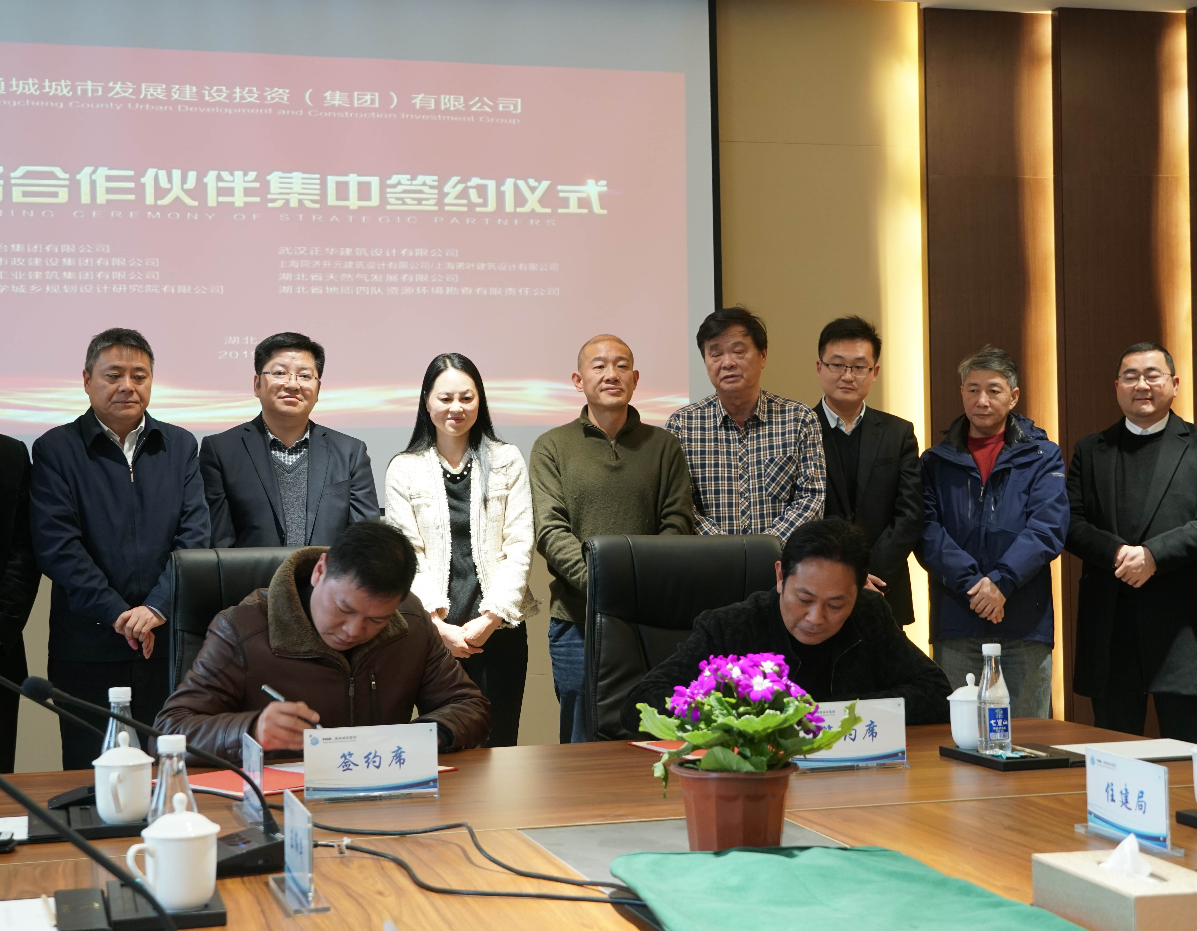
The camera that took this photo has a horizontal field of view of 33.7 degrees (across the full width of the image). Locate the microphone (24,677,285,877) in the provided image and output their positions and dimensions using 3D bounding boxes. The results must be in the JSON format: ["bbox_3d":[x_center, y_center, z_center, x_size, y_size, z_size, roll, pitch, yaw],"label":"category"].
[{"bbox_3d":[-0.566,0.388,2.509,0.330,0.262,0.115,-1,-1,-15],"label":"microphone"}]

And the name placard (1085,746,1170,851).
[{"bbox_3d":[0.699,0.444,2.617,0.046,0.114,0.204,-1,-1,-16],"label":"name placard"}]

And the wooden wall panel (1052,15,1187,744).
[{"bbox_3d":[1.761,-0.115,6.589,0.474,2.781,0.080,-1,-1,-16],"label":"wooden wall panel"}]

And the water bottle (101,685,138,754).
[{"bbox_3d":[-0.709,0.425,2.930,0.059,0.189,0.059,-1,-1,-16],"label":"water bottle"}]

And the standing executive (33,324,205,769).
[{"bbox_3d":[-1.240,0.476,5.192,0.480,1.673,0.300,-1,-1,-16],"label":"standing executive"}]

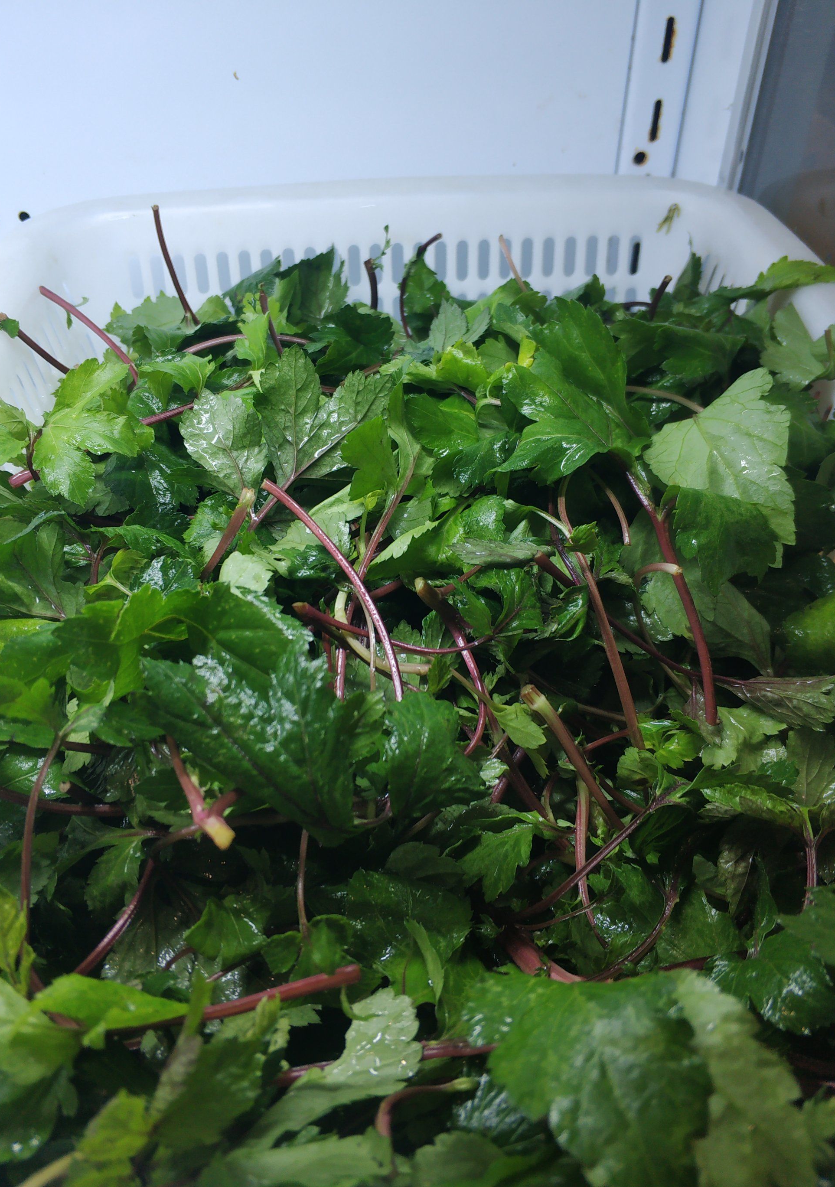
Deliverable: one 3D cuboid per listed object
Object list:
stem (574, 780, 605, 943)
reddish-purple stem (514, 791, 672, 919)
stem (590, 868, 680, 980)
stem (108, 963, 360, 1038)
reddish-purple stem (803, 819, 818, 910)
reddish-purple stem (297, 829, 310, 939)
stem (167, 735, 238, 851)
[{"bbox_3d":[0.064,0.099,0.350,0.012,0.005,0.062,26,45,-30],"label":"stem"},{"bbox_3d":[0.064,0.094,0.333,0.073,0.005,0.006,-35,31,-15],"label":"reddish-purple stem"},{"bbox_3d":[0.082,0.121,0.335,0.009,0.005,0.054,35,57,27],"label":"stem"},{"bbox_3d":[-0.052,0.116,0.262,0.073,0.005,0.008,-12,1,-4],"label":"stem"},{"bbox_3d":[0.134,0.092,0.315,0.005,0.005,0.033,11,53,12],"label":"reddish-purple stem"},{"bbox_3d":[-0.041,0.103,0.331,0.005,0.005,0.039,11,56,-25],"label":"reddish-purple stem"},{"bbox_3d":[-0.082,0.070,0.334,0.013,0.006,0.061,-45,41,0],"label":"stem"}]

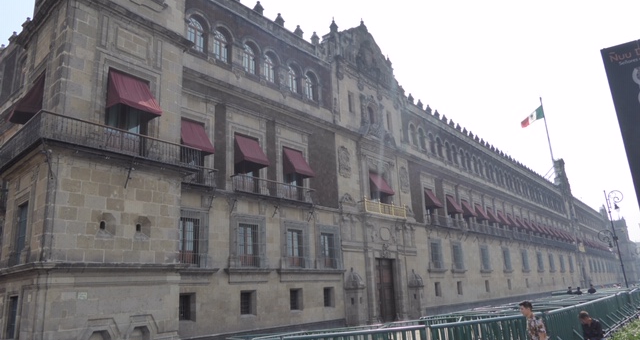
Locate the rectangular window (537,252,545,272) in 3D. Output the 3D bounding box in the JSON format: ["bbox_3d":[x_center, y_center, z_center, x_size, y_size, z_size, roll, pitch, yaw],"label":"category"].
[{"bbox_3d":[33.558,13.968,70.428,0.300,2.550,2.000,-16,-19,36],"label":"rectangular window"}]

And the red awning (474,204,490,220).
[{"bbox_3d":[19.141,4.990,54.527,1.050,1.880,1.650,-14,-19,37],"label":"red awning"}]

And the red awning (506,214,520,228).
[{"bbox_3d":[26.061,6.797,62.329,0.820,1.800,1.880,-16,-19,36],"label":"red awning"}]

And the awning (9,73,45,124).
[{"bbox_3d":[-11.615,-2.915,18.186,1.650,1.800,0.920,-15,-19,39],"label":"awning"}]

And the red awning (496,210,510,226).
[{"bbox_3d":[22.902,5.908,57.557,0.850,1.620,1.700,-15,-19,36],"label":"red awning"}]

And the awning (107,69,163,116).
[{"bbox_3d":[-7.418,-3.074,18.541,1.100,1.740,1.720,-14,-19,37],"label":"awning"}]

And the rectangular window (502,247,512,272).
[{"bbox_3d":[24.361,11.674,59.991,0.300,2.850,2.200,-15,-19,36],"label":"rectangular window"}]

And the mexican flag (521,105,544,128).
[{"bbox_3d":[48.819,-12.225,106.309,4.890,4.344,0.600,-12,-17,27],"label":"mexican flag"}]

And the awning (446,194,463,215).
[{"bbox_3d":[14.372,3.769,49.020,0.900,1.850,1.750,-15,-19,36],"label":"awning"}]

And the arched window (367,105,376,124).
[{"bbox_3d":[4.445,-4.710,39.506,0.300,1.800,1.100,-15,-19,36],"label":"arched window"}]

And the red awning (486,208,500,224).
[{"bbox_3d":[21.277,5.506,56.500,0.820,1.800,1.830,-16,-19,36],"label":"red awning"}]

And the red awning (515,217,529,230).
[{"bbox_3d":[27.612,7.179,63.300,0.850,1.620,1.700,-15,-19,36],"label":"red awning"}]

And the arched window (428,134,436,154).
[{"bbox_3d":[11.758,-2.642,48.548,0.250,2.200,1.400,-14,-19,37],"label":"arched window"}]

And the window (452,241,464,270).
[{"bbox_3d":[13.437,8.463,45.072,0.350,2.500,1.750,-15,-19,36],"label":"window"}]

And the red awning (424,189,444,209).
[{"bbox_3d":[10.378,2.526,42.287,0.850,1.620,1.700,-15,-19,36],"label":"red awning"}]

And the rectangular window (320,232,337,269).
[{"bbox_3d":[0.569,5.283,30.157,0.300,2.208,1.380,-16,-19,36],"label":"rectangular window"}]

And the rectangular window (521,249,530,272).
[{"bbox_3d":[29.489,13.045,66.241,0.300,2.850,2.200,-15,-19,36],"label":"rectangular window"}]

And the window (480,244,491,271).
[{"bbox_3d":[19.293,10.291,53.825,0.300,2.850,2.200,-15,-19,36],"label":"window"}]

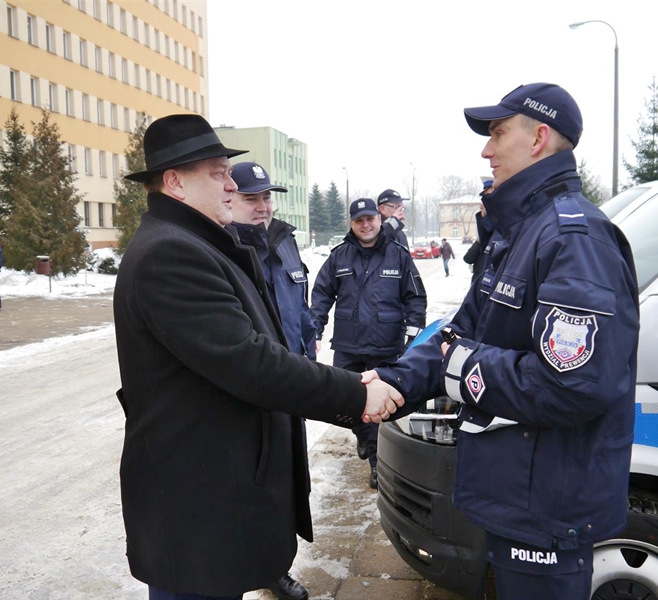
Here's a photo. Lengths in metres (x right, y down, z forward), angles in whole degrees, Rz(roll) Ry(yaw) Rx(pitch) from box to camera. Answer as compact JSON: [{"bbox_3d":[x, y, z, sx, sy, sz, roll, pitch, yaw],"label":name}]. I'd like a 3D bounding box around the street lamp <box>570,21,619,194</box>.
[{"bbox_3d":[8.969,-4.956,21.984,1.650,8.750,0.320,1,5,14],"label":"street lamp"}]

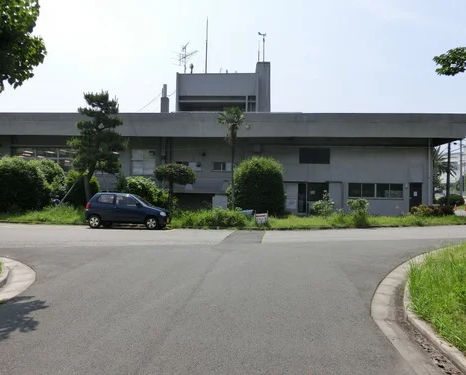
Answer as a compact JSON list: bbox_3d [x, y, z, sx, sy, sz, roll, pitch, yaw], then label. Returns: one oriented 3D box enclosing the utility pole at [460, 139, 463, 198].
[{"bbox_3d":[30.547,-2.570,56.000,0.320,10.300,0.320,1,-1,3],"label":"utility pole"}]

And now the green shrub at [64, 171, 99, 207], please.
[{"bbox_3d":[-7.884,0.354,21.800,1.850,2.350,1.800,1,-1,3],"label":"green shrub"}]

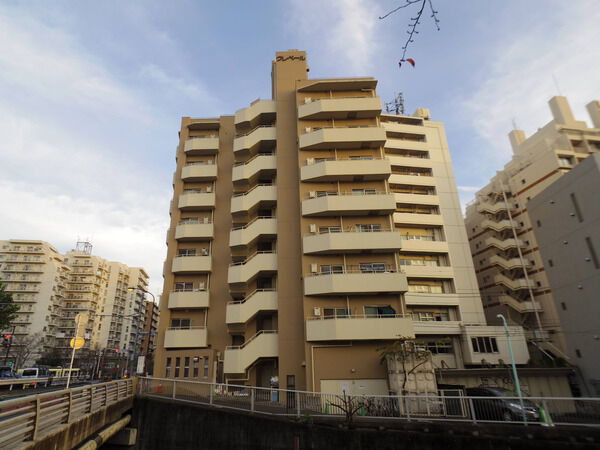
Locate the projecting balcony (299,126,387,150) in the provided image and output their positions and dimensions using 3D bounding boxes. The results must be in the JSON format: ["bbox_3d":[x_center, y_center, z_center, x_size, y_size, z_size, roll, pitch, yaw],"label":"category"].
[{"bbox_3d":[3.230,-6.609,26.695,6.550,1.330,1.200,-2,-21,-1],"label":"projecting balcony"}]

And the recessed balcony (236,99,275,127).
[{"bbox_3d":[-3.834,-9.768,30.754,3.700,2.100,1.150,-2,-21,1],"label":"recessed balcony"}]

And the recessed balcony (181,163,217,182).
[{"bbox_3d":[-8.829,-4.546,30.875,3.300,1.220,1.050,-2,-21,1],"label":"recessed balcony"}]

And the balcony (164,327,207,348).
[{"bbox_3d":[-8.403,8.438,25.998,3.200,1.370,1.200,-1,-21,-3],"label":"balcony"}]

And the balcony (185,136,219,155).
[{"bbox_3d":[-8.944,-7.202,32.081,3.200,1.350,1.200,-1,-21,-3],"label":"balcony"}]

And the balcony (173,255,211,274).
[{"bbox_3d":[-8.583,3.234,28.029,3.200,1.350,1.200,-1,-21,-3],"label":"balcony"}]

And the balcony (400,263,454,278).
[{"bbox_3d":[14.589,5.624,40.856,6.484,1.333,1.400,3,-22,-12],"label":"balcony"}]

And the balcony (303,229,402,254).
[{"bbox_3d":[3.465,1.257,23.510,6.450,1.250,1.100,-2,-21,1],"label":"balcony"}]

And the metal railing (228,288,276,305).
[{"bbox_3d":[-3.412,5.093,24.492,3.450,0.970,0.250,-4,-21,6],"label":"metal railing"}]

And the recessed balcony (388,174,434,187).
[{"bbox_3d":[14.237,-5.507,45.156,6.484,1.557,1.400,3,-22,-12],"label":"recessed balcony"}]

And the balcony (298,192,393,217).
[{"bbox_3d":[3.424,-1.383,24.579,6.455,1.330,1.150,-1,-21,-1],"label":"balcony"}]

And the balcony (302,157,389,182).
[{"bbox_3d":[3.287,-3.966,25.550,6.450,1.250,1.100,-2,-21,1],"label":"balcony"}]

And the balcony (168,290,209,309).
[{"bbox_3d":[-8.493,5.841,27.012,3.200,1.350,1.200,-1,-21,-3],"label":"balcony"}]

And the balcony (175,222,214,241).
[{"bbox_3d":[-8.654,0.630,28.853,3.300,1.220,1.050,-2,-21,1],"label":"balcony"}]

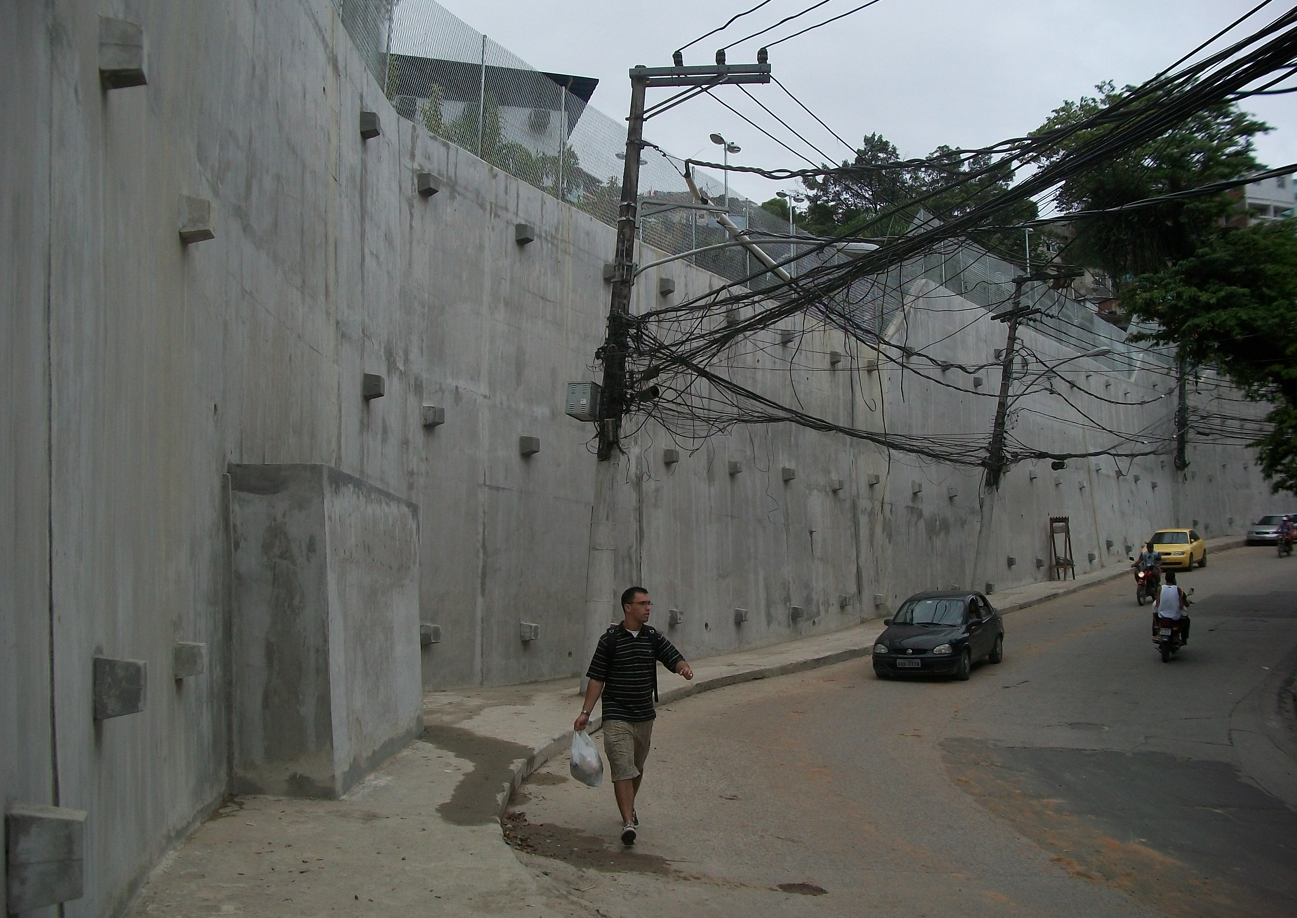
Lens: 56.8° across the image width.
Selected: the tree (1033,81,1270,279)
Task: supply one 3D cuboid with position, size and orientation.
[{"bbox_3d":[23.497,-12.470,56.000,10.500,9.700,9.500,-4,-13,17],"label":"tree"}]

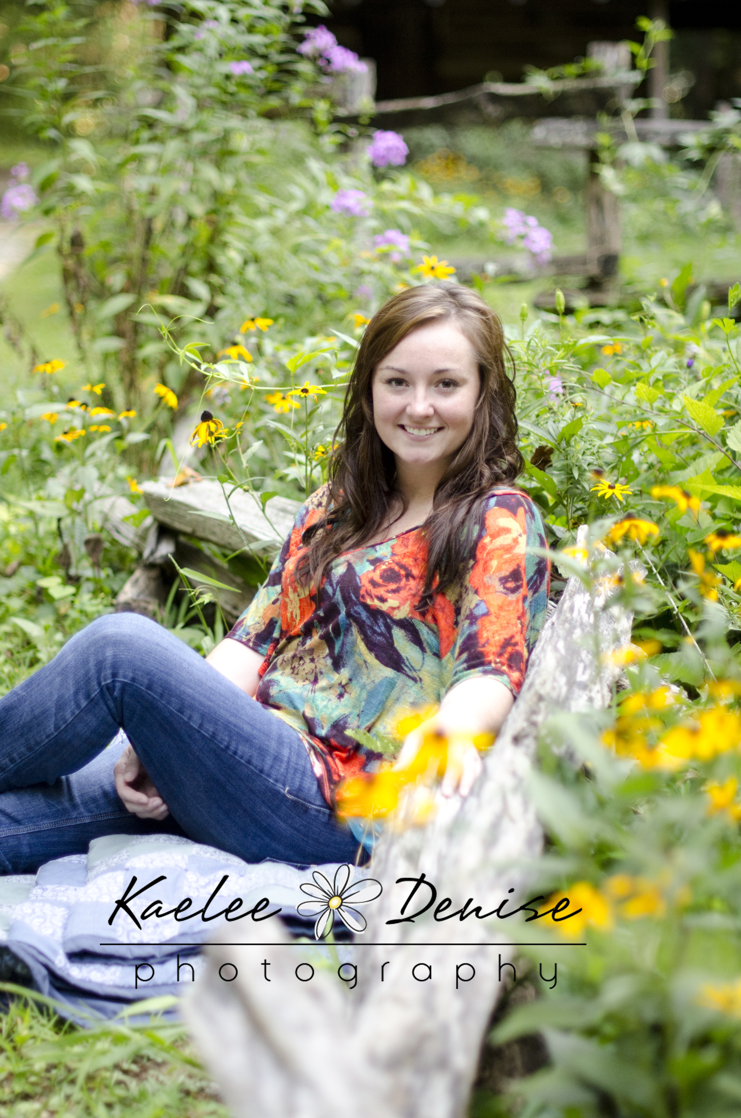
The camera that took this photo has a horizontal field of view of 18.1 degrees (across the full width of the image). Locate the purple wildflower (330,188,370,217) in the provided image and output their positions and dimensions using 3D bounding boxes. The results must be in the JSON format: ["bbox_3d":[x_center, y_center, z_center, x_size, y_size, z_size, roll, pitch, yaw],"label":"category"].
[{"bbox_3d":[-0.043,-0.750,4.900,0.080,0.057,0.075,0,13,0],"label":"purple wildflower"}]

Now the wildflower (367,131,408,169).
[{"bbox_3d":[0.036,-0.872,4.950,0.084,0.077,0.080,0,13,0],"label":"wildflower"}]

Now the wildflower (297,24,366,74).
[{"bbox_3d":[-0.084,-1.119,5.100,0.148,0.105,0.100,0,13,0],"label":"wildflower"}]

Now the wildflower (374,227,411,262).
[{"bbox_3d":[0.044,-0.642,4.750,0.076,0.066,0.074,0,13,0],"label":"wildflower"}]

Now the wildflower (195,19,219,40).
[{"bbox_3d":[-0.331,-1.070,4.700,0.052,0.045,0.050,-1,13,-4],"label":"wildflower"}]

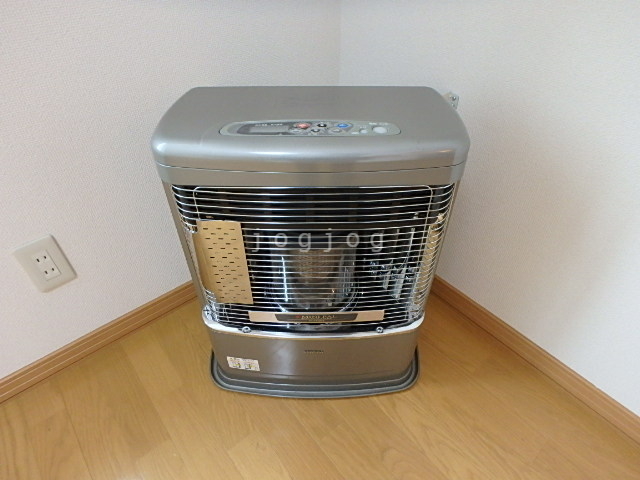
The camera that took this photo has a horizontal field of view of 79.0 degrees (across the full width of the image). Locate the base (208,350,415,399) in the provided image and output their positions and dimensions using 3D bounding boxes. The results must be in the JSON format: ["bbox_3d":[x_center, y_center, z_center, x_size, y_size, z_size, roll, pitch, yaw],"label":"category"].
[{"bbox_3d":[-0.012,0.247,0.956,0.497,0.035,0.281,0,42,1],"label":"base"}]

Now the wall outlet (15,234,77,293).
[{"bbox_3d":[-0.548,0.052,0.780,0.070,0.119,0.009,-29,49,-28],"label":"wall outlet"}]

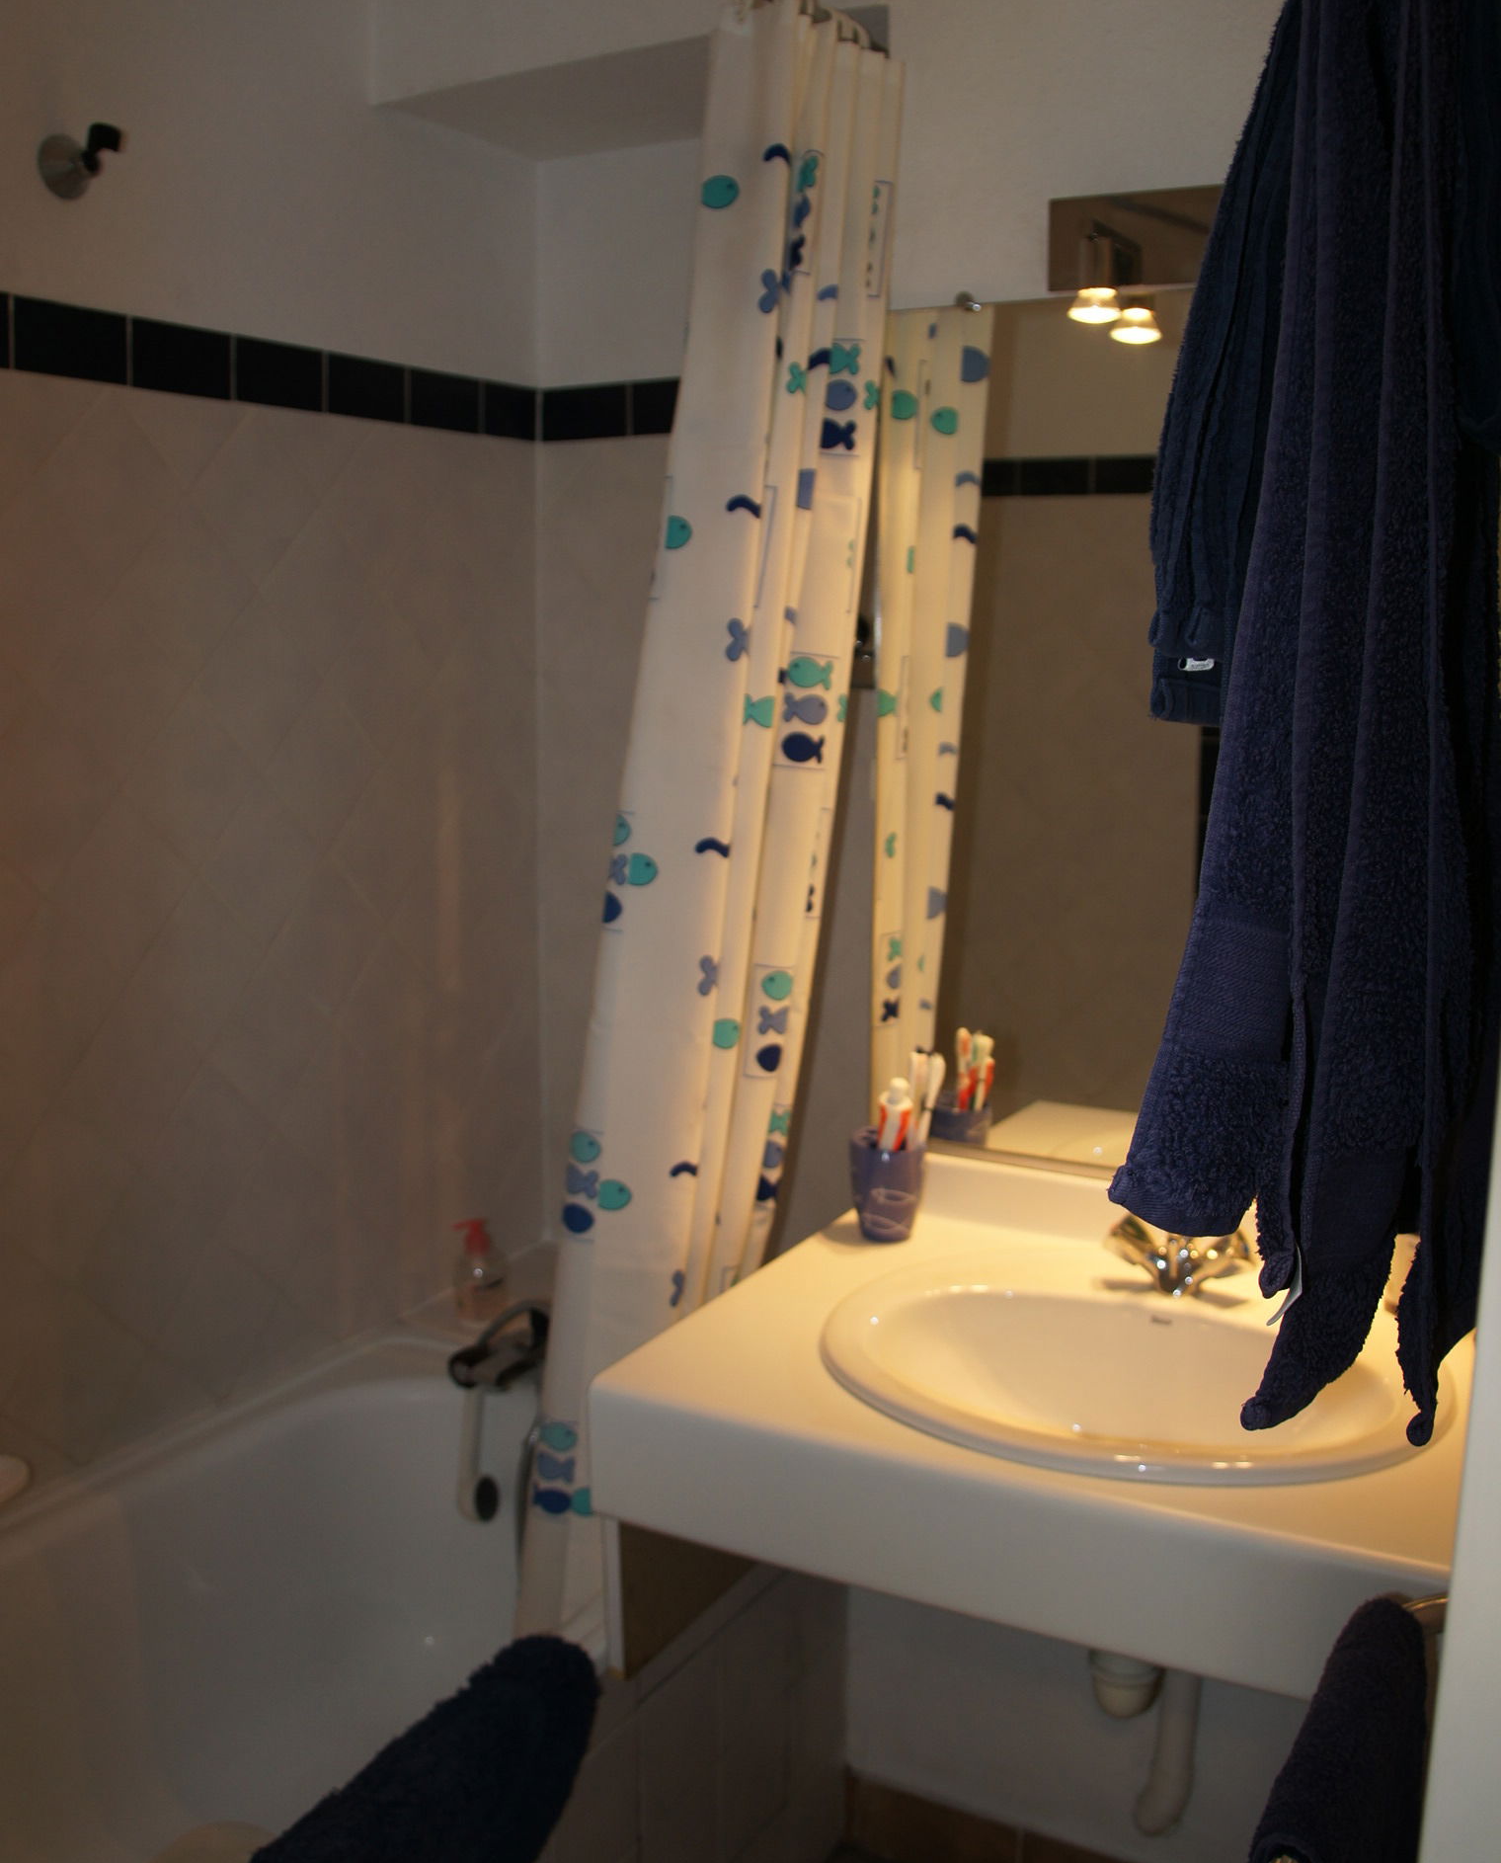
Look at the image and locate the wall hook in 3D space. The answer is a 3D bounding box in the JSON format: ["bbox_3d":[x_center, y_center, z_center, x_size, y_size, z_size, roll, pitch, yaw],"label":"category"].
[{"bbox_3d":[-0.681,-0.797,1.750,0.075,0.072,0.067,6,12,30],"label":"wall hook"}]

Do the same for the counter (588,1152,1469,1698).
[{"bbox_3d":[0.362,0.424,1.594,0.845,0.200,0.570,6,12,30],"label":"counter"}]

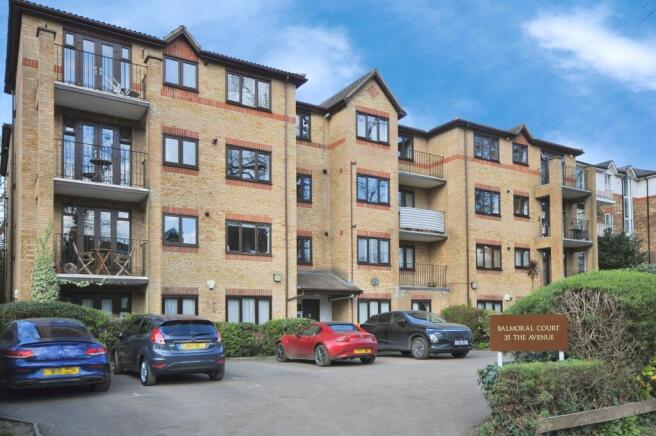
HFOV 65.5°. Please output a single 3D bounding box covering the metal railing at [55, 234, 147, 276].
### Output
[{"bbox_3d":[-6.697,1.134,15.047,2.500,1.100,0.850,4,-8,-29],"label":"metal railing"}]

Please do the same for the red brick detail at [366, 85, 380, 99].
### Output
[{"bbox_3d":[2.000,-5.574,22.588,0.680,0.630,0.100,6,-10,-32],"label":"red brick detail"}]

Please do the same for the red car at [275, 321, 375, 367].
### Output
[{"bbox_3d":[-0.110,3.840,15.750,1.740,1.235,3.920,6,-10,-34],"label":"red car"}]

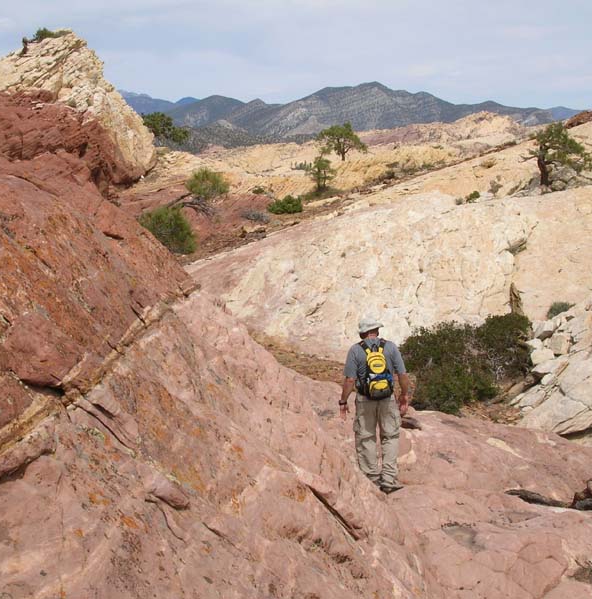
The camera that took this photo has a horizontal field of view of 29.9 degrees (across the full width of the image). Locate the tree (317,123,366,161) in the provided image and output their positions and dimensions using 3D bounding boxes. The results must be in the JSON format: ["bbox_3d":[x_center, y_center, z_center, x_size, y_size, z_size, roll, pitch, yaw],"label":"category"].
[{"bbox_3d":[4.104,-14.252,100.000,4.510,3.253,4.059,0,7,0],"label":"tree"}]

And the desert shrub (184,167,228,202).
[{"bbox_3d":[-4.037,-5.187,50.000,1.984,1.548,1.786,0,7,0],"label":"desert shrub"}]

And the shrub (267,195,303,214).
[{"bbox_3d":[-0.581,-4.799,56.000,1.819,0.941,1.546,0,7,0],"label":"shrub"}]

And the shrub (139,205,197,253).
[{"bbox_3d":[-4.868,-2.614,42.000,2.197,1.740,1.868,0,7,0],"label":"shrub"}]

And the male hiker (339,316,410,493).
[{"bbox_3d":[0.790,1.066,11.200,0.700,1.760,0.480,-1,7,-7],"label":"male hiker"}]

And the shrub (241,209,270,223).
[{"bbox_3d":[-1.936,-4.016,53.000,1.434,0.618,1.147,0,7,0],"label":"shrub"}]

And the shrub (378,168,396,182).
[{"bbox_3d":[6.768,-9.172,82.000,1.331,0.984,1.198,0,7,0],"label":"shrub"}]

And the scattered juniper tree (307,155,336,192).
[{"bbox_3d":[1.656,-8.183,72.000,1.948,2.395,1.851,0,7,0],"label":"scattered juniper tree"}]

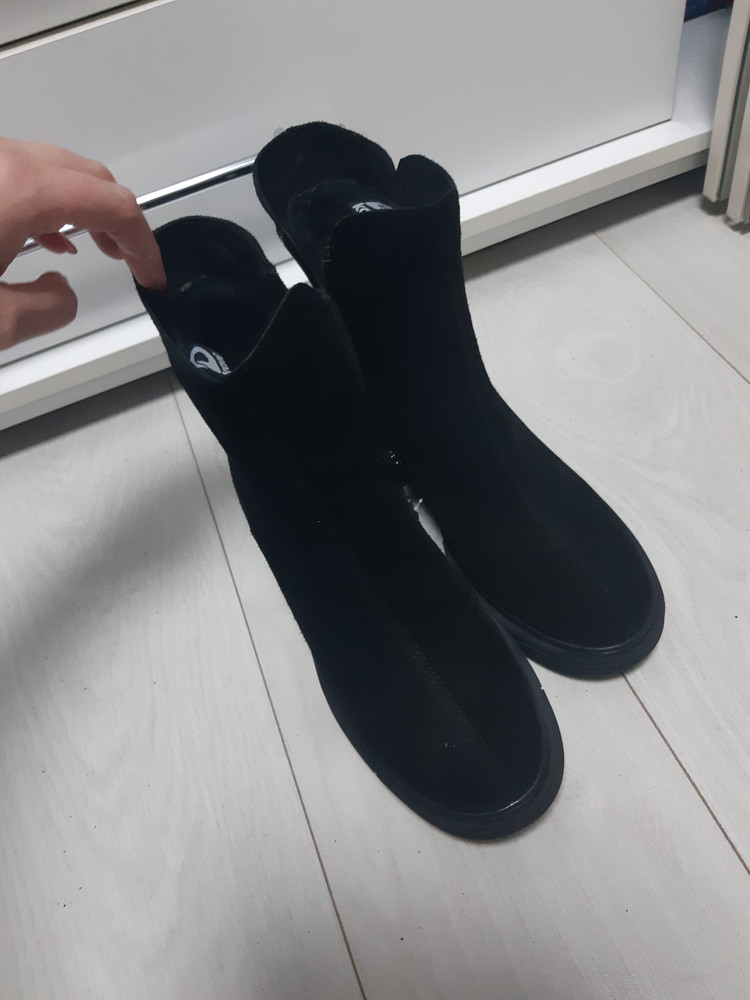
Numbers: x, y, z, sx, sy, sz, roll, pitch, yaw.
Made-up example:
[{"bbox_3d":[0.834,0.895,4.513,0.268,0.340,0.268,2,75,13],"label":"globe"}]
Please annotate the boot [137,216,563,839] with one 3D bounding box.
[{"bbox_3d":[-0.014,0.013,0.389,0.105,0.212,0.288,-30,53,-10],"label":"boot"}]

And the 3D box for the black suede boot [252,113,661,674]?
[{"bbox_3d":[0.054,-0.058,0.426,0.103,0.212,0.288,-32,53,-11],"label":"black suede boot"}]

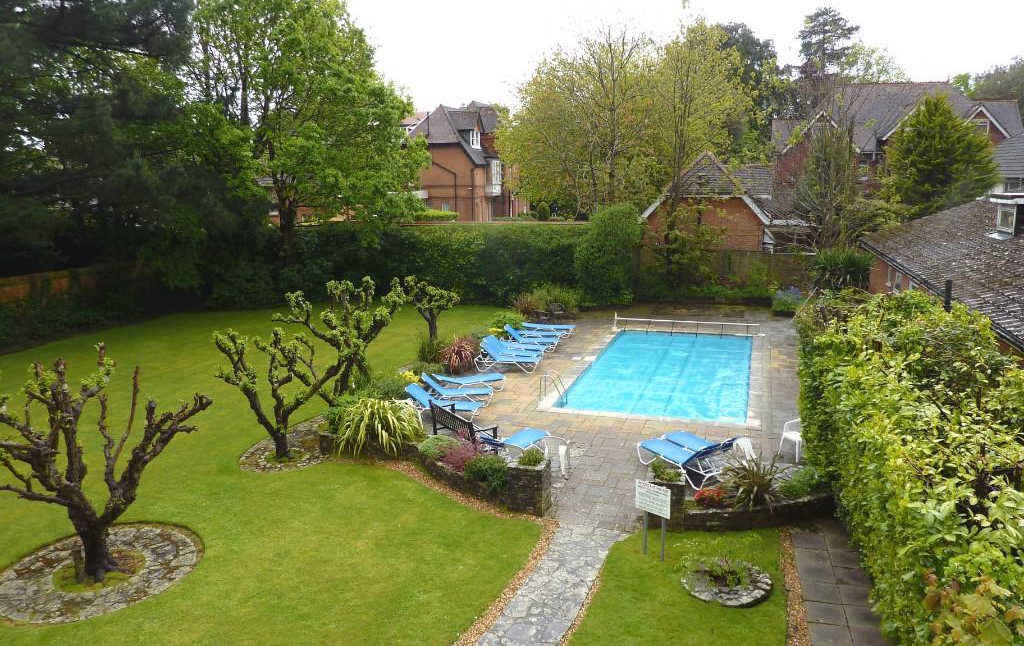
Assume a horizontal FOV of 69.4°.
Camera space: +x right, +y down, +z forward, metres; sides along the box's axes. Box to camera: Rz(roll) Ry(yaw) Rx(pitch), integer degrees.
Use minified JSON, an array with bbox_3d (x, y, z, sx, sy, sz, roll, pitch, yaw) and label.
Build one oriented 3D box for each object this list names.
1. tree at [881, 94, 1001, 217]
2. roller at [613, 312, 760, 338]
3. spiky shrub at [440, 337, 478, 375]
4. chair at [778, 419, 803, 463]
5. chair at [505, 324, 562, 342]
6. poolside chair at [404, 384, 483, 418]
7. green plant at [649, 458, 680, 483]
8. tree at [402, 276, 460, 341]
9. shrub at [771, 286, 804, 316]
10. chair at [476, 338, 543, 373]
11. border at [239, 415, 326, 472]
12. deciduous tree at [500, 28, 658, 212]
[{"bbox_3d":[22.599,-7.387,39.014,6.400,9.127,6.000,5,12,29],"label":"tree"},{"bbox_3d":[6.239,0.082,26.525,5.276,0.560,0.500,2,11,13],"label":"roller"},{"bbox_3d":[-1.508,0.978,21.253,1.080,0.980,1.020,-1,11,0],"label":"spiky shrub"},{"bbox_3d":[5.647,2.241,14.587,0.560,0.830,0.560,-7,12,-29],"label":"chair"},{"bbox_3d":[0.574,0.511,24.279,1.880,0.800,0.630,1,11,10],"label":"chair"},{"bbox_3d":[-1.671,1.896,17.570,1.880,0.780,0.630,2,12,14],"label":"poolside chair"},{"bbox_3d":[2.388,2.345,11.566,0.470,0.310,0.420,-1,11,0],"label":"green plant"},{"bbox_3d":[-2.612,-0.313,24.002,1.900,2.469,1.800,-2,11,-6],"label":"tree"},{"bbox_3d":[11.282,-1.013,30.279,1.350,1.100,1.300,3,12,18],"label":"shrub"},{"bbox_3d":[-0.109,0.957,21.761,1.900,0.800,0.680,2,11,12],"label":"chair"},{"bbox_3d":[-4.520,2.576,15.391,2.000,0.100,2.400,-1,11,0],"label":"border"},{"bbox_3d":[3.447,-8.686,39.073,8.500,13.200,8.000,-1,11,0],"label":"deciduous tree"}]

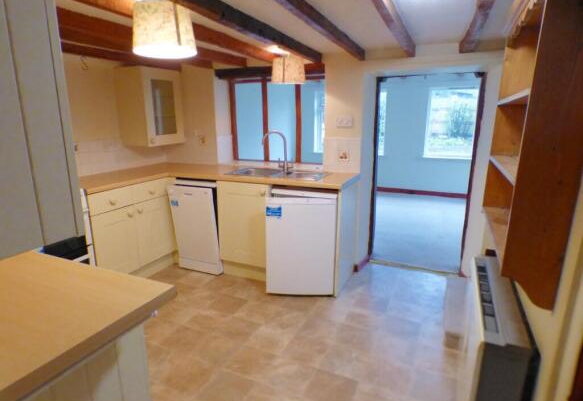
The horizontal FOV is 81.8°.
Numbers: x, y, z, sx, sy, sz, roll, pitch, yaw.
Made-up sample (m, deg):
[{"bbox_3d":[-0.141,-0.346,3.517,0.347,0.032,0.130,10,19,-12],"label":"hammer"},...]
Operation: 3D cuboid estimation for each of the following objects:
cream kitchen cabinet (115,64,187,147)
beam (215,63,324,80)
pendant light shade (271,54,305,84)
[{"bbox_3d":[-1.448,-0.958,3.523,0.353,0.746,0.517,6,15,23],"label":"cream kitchen cabinet"},{"bbox_3d":[-0.217,-1.282,3.381,1.214,0.091,0.139,6,15,23],"label":"beam"},{"bbox_3d":[-0.022,-1.123,2.913,0.295,0.197,0.295,0,14,0],"label":"pendant light shade"}]

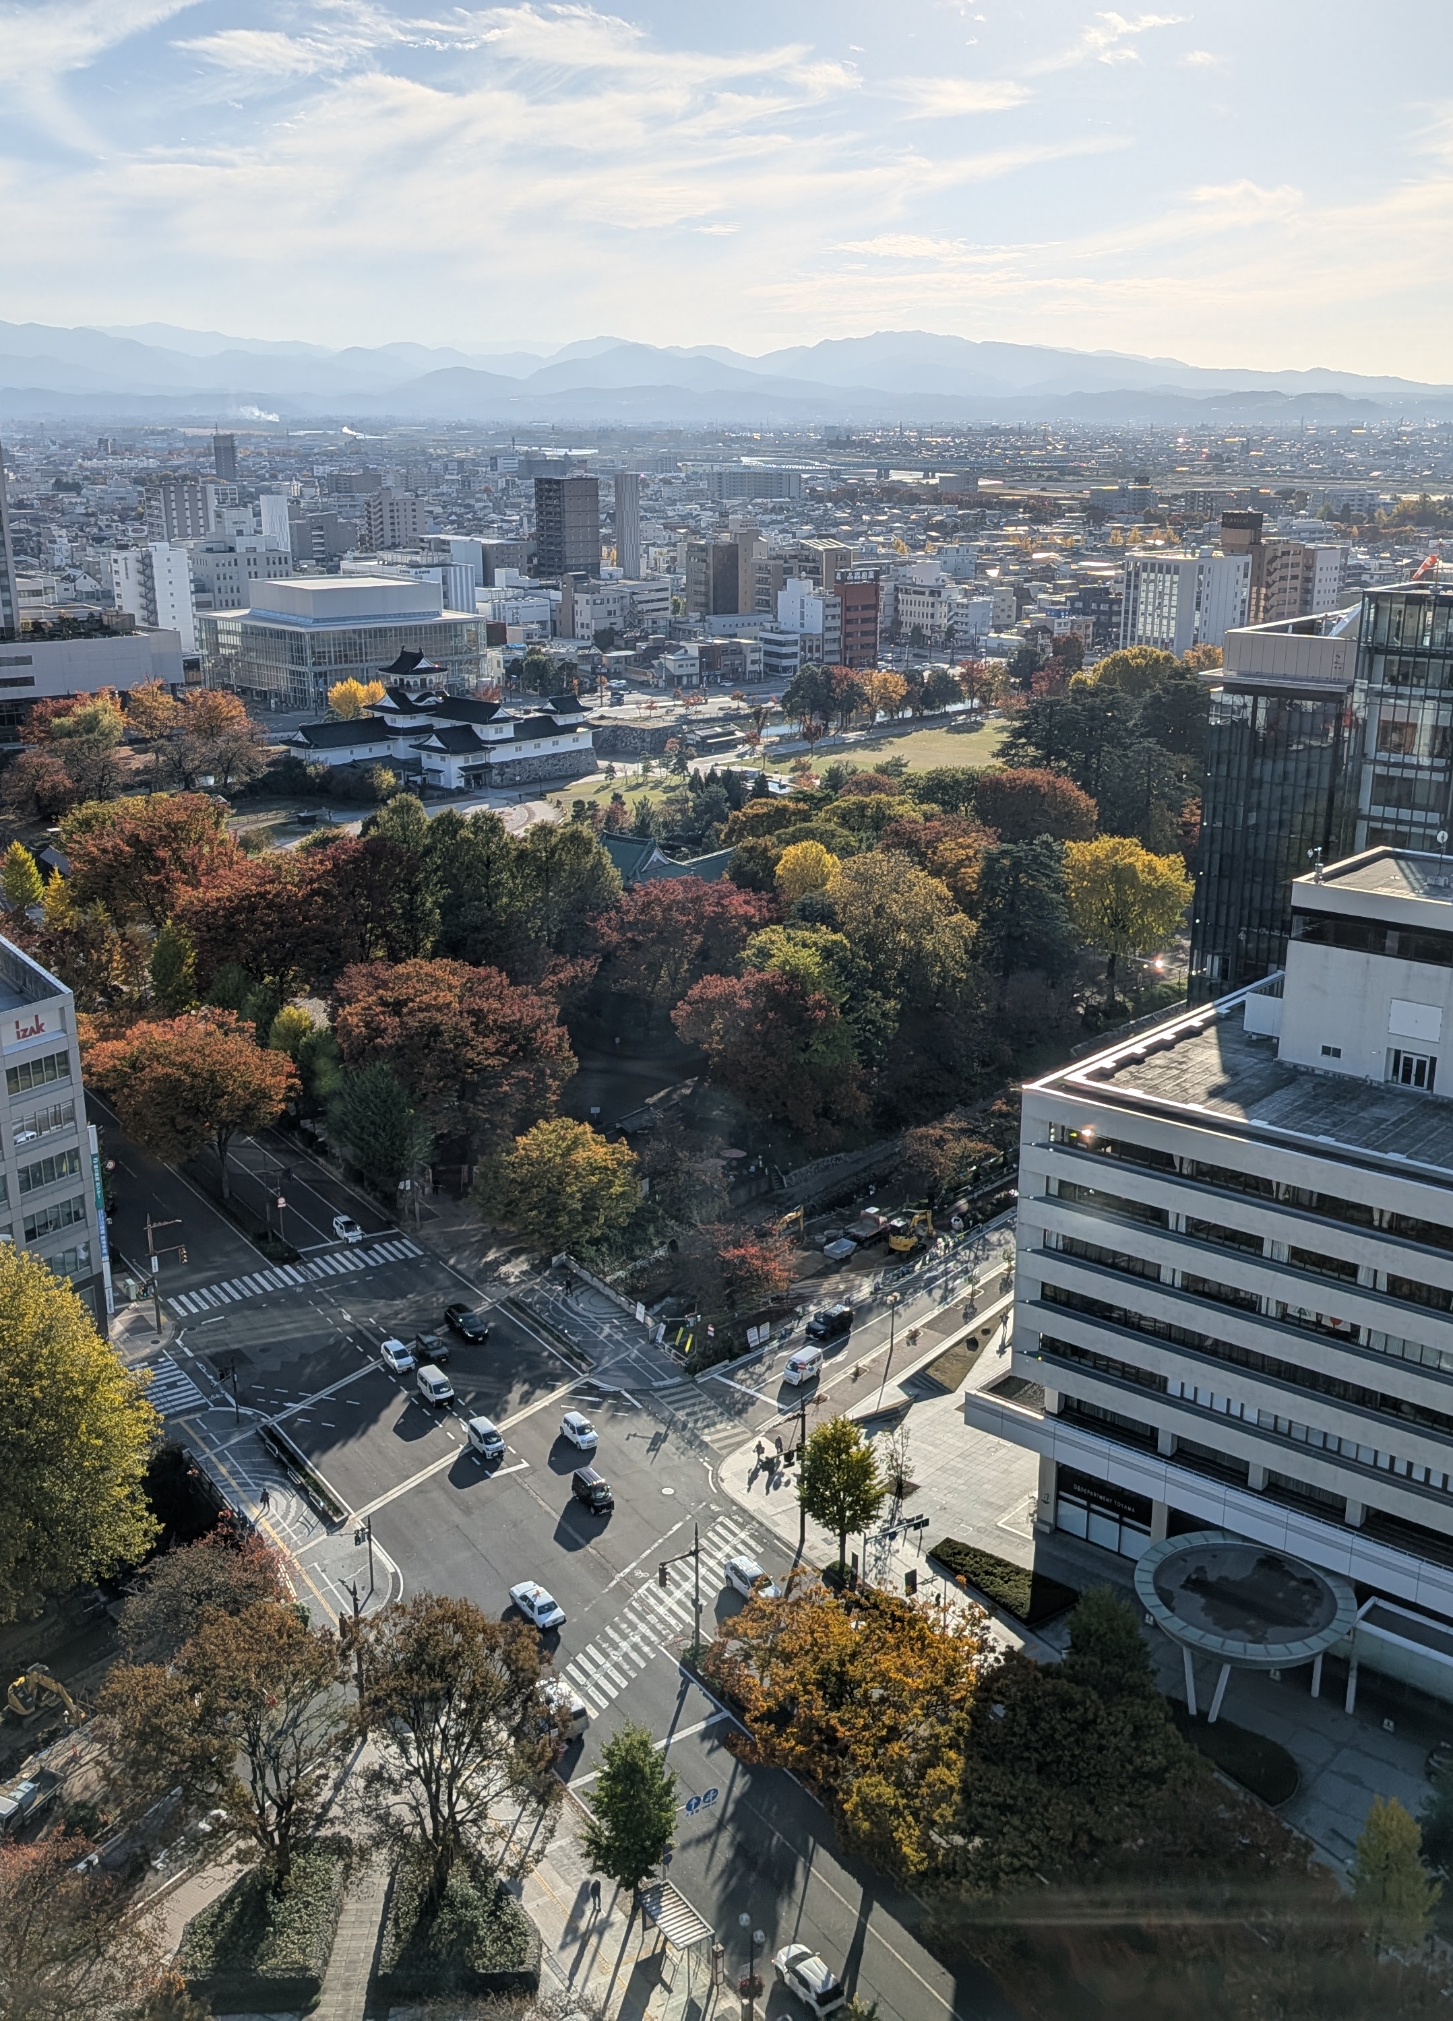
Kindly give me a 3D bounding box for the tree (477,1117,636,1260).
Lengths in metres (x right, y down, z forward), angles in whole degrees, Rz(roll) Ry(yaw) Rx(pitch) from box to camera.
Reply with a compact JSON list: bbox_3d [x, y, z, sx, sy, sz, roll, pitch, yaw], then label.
[{"bbox_3d":[-14.761,16.113,162.362,13.736,12.928,13.736,0,17,0],"label":"tree"}]

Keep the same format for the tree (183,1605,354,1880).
[{"bbox_3d":[-22.377,36.911,91.683,8.585,15.554,8.585,0,17,0],"label":"tree"}]

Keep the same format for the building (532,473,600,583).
[{"bbox_3d":[-68.393,-204.366,796.746,16.160,46.460,26.260,-11,20,-31],"label":"building"}]

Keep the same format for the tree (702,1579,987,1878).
[{"bbox_3d":[6.165,37.070,98.719,14.500,11.900,14.300,0,18,0],"label":"tree"}]

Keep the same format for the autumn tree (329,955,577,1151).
[{"bbox_3d":[-26.489,6.051,183.813,23.000,20.000,21.000,0,18,0],"label":"autumn tree"}]

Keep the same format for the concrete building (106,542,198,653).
[{"bbox_3d":[-168.580,-118.877,548.811,22.220,34.340,15.150,-11,20,-31],"label":"concrete building"}]

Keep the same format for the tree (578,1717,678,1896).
[{"bbox_3d":[-4.730,39.884,92.680,5.000,10.200,4.900,0,18,0],"label":"tree"}]

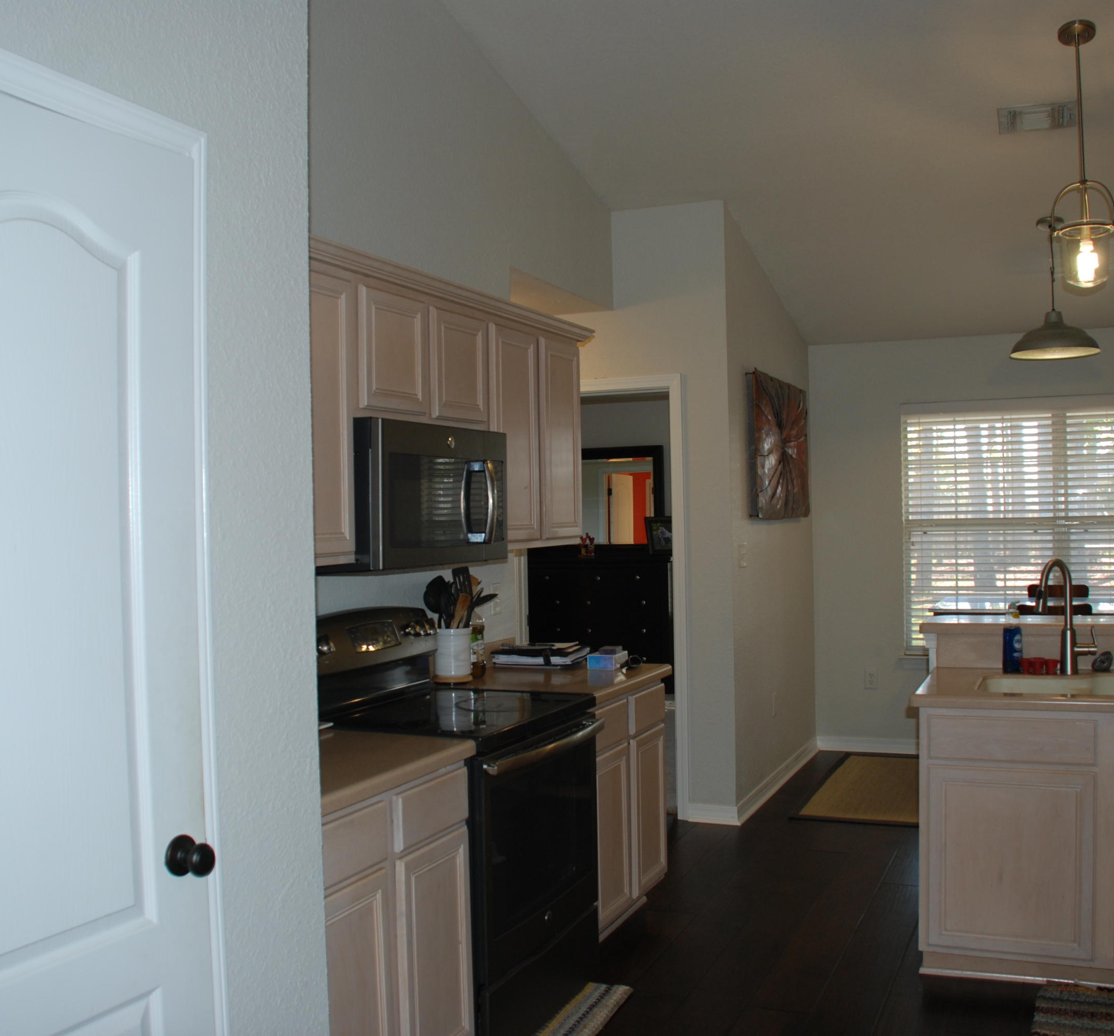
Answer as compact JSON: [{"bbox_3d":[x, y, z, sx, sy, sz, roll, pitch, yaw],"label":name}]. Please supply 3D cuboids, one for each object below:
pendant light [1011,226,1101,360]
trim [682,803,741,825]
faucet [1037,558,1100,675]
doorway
[{"bbox_3d":[2.308,-1.054,5.370,0.400,0.633,0.400,-1,0,24],"label":"pendant light"},{"bbox_3d":[0.740,1.407,5.497,0.264,0.092,0.020,-1,0,24],"label":"trim"},{"bbox_3d":[1.681,0.328,3.813,0.220,0.398,0.130,-1,0,-33],"label":"faucet"},{"bbox_3d":[0.219,0.392,5.774,0.890,2.141,0.140,-1,0,24],"label":"doorway"}]

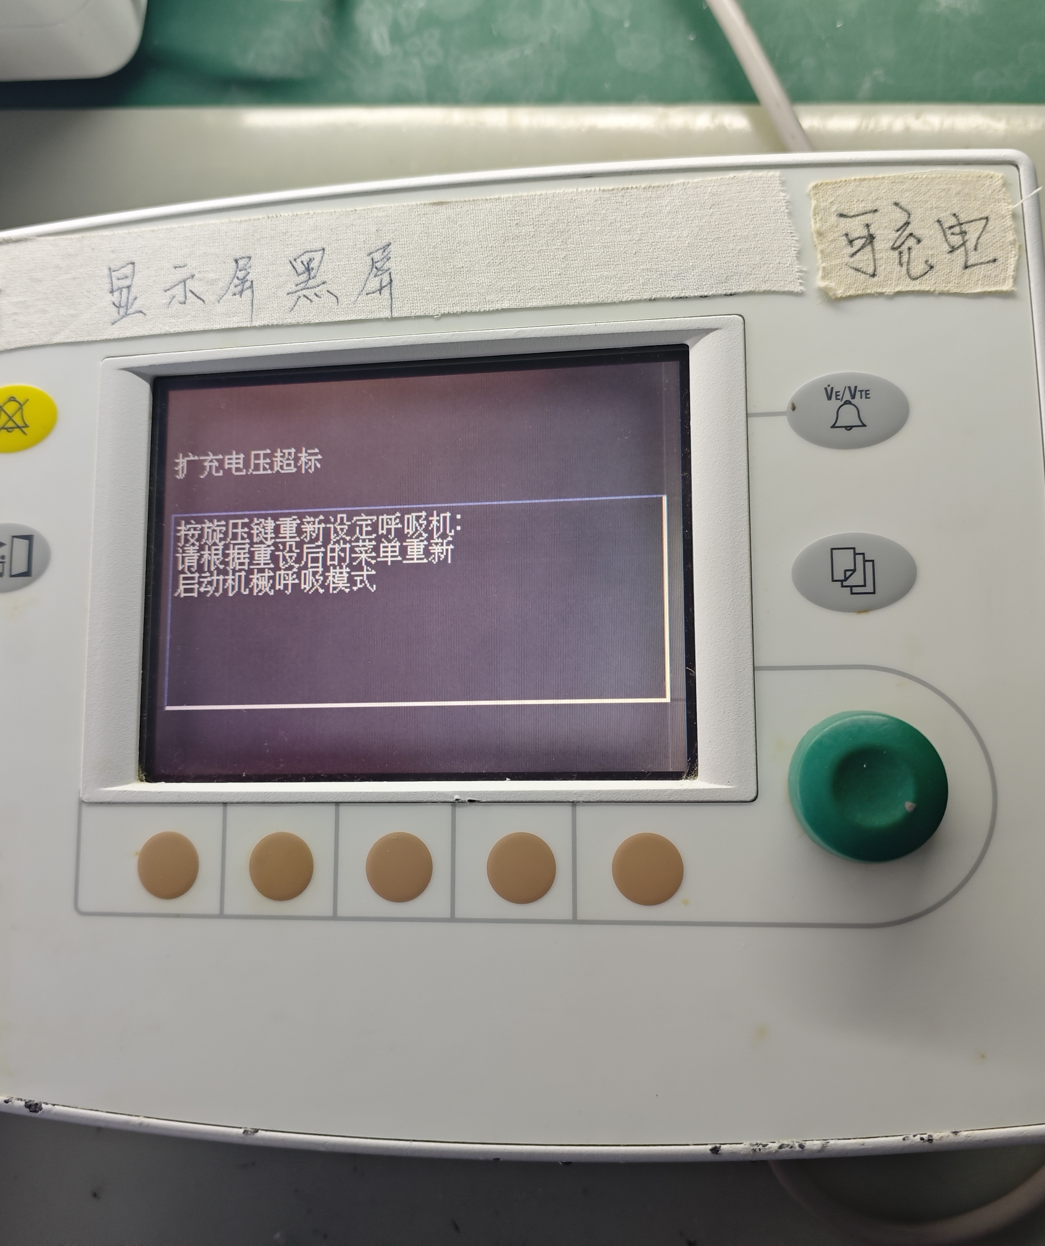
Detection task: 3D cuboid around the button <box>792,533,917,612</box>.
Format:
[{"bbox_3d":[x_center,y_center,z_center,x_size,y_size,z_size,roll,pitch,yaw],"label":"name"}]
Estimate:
[{"bbox_3d":[0.065,-0.010,0.236,0.024,0.003,0.016,-1,83,9],"label":"button"}]

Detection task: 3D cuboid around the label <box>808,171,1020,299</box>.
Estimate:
[{"bbox_3d":[0.079,-0.078,0.243,0.040,0.001,0.027,-1,83,9],"label":"label"}]

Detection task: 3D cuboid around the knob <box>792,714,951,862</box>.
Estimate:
[{"bbox_3d":[0.065,0.031,0.224,0.029,0.014,0.029,-1,83,9],"label":"knob"}]

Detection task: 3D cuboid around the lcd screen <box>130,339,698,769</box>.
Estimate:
[{"bbox_3d":[-0.024,-0.012,0.257,0.119,0.004,0.090,-1,83,9],"label":"lcd screen"}]

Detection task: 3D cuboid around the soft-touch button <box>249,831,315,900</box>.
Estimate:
[{"bbox_3d":[-0.049,0.050,0.247,0.014,0.003,0.014,-1,83,9],"label":"soft-touch button"}]

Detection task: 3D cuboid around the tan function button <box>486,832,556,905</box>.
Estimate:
[{"bbox_3d":[0.000,0.049,0.239,0.014,0.003,0.014,-1,83,9],"label":"tan function button"}]

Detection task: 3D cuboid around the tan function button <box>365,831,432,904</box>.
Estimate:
[{"bbox_3d":[-0.025,0.049,0.243,0.014,0.003,0.014,-1,83,9],"label":"tan function button"}]

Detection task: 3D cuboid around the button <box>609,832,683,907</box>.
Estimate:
[{"bbox_3d":[0.025,0.048,0.235,0.014,0.003,0.014,-1,83,9],"label":"button"}]

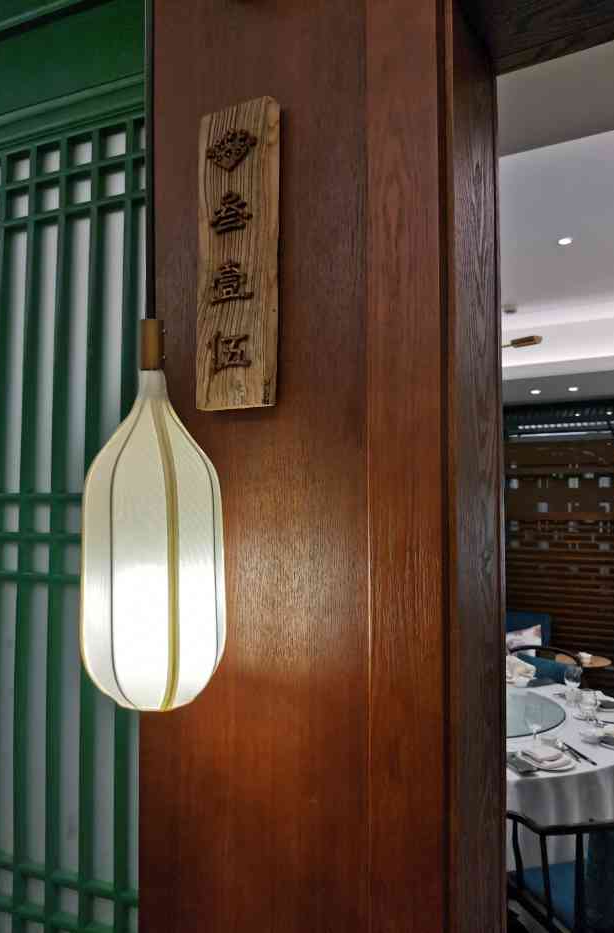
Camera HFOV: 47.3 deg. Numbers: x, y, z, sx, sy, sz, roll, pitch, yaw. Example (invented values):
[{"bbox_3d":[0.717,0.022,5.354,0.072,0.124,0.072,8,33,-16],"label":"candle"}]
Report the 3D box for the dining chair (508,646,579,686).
[{"bbox_3d":[1.236,1.443,3.814,0.560,0.820,0.570,-2,-4,37],"label":"dining chair"}]

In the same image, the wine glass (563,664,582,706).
[{"bbox_3d":[1.203,0.985,3.174,0.080,0.168,0.080,0,-3,0],"label":"wine glass"}]

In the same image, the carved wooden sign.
[{"bbox_3d":[-0.099,-0.301,1.012,0.119,0.440,0.024,-1,-3,26],"label":"carved wooden sign"}]

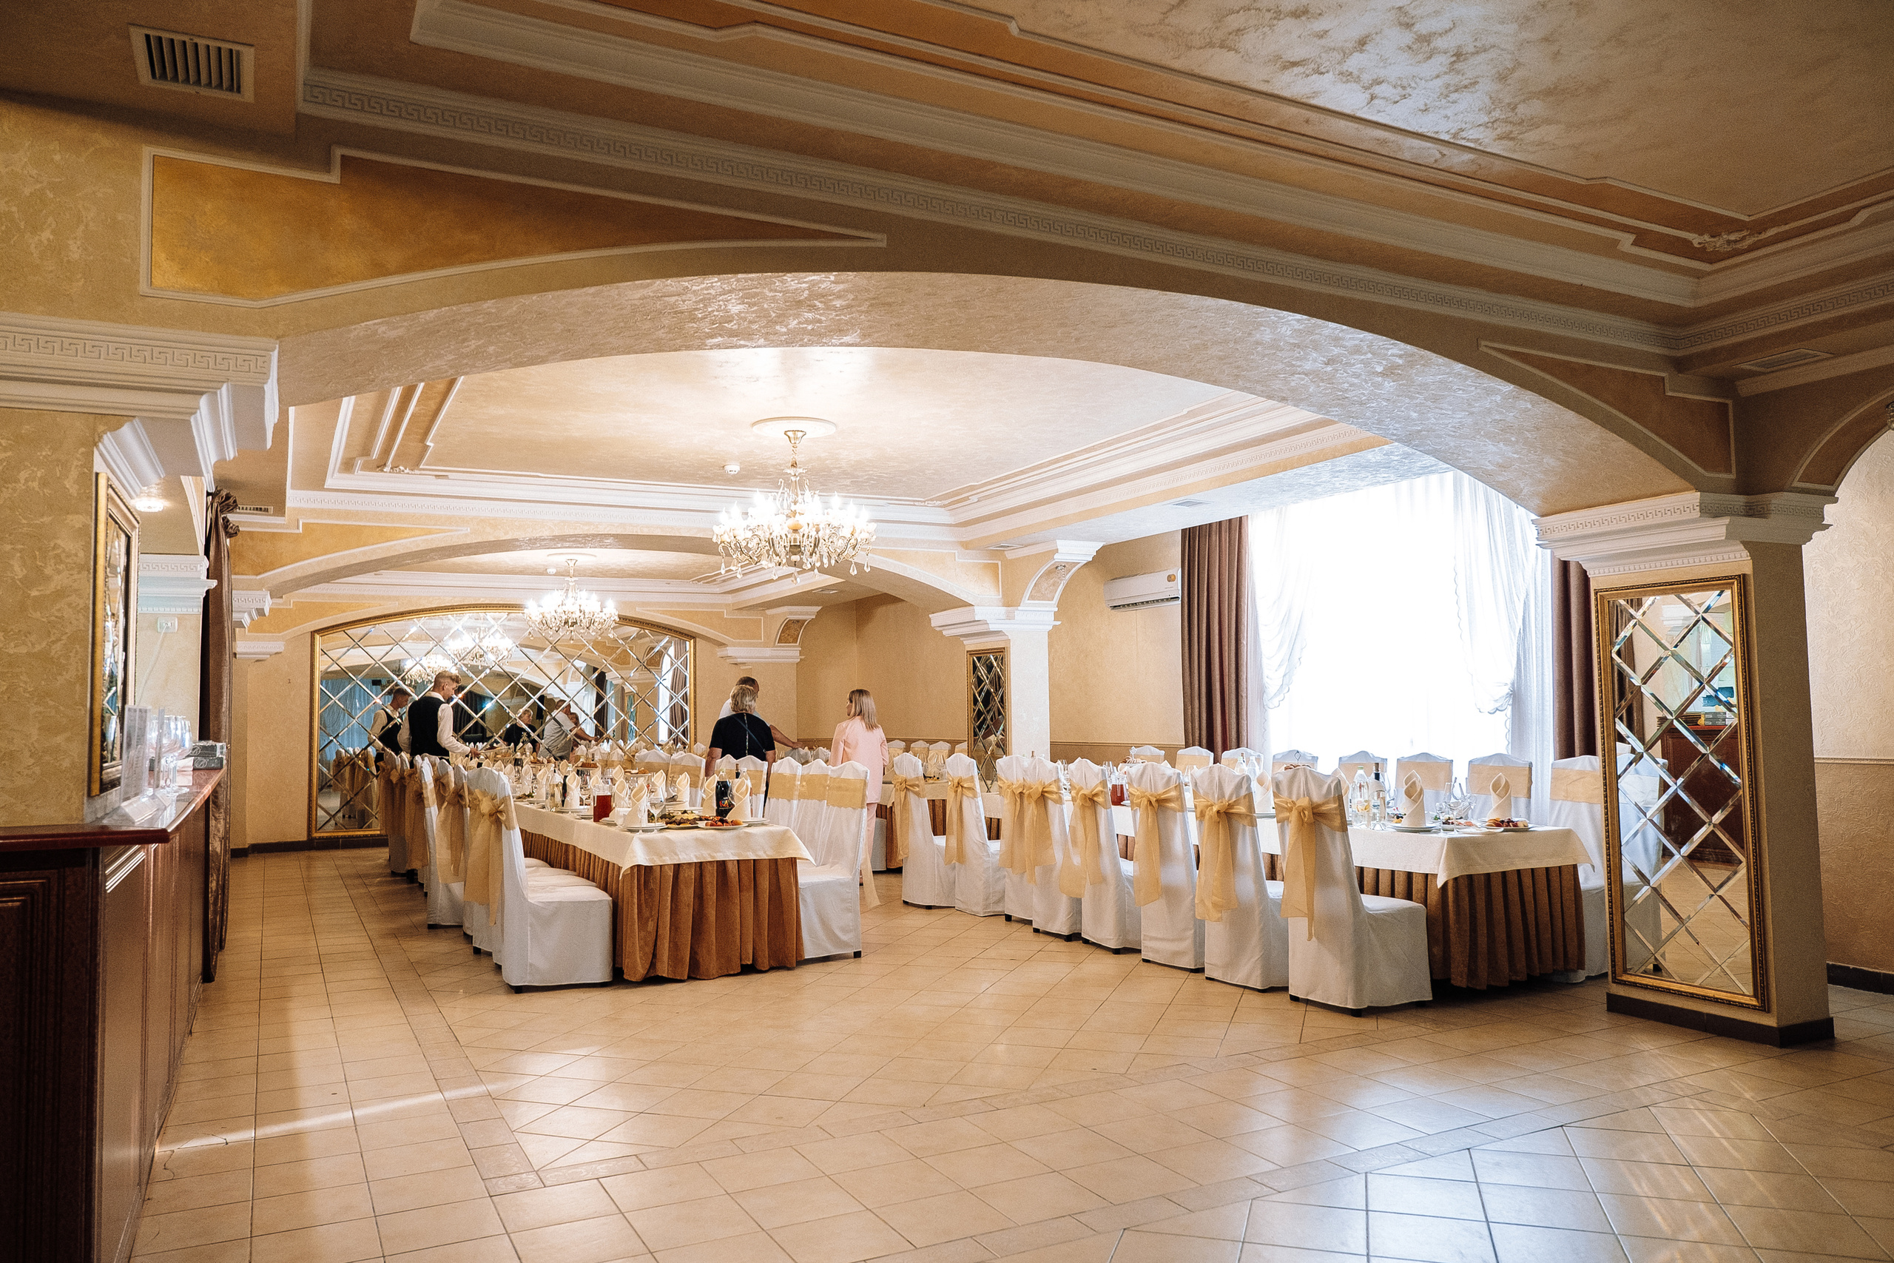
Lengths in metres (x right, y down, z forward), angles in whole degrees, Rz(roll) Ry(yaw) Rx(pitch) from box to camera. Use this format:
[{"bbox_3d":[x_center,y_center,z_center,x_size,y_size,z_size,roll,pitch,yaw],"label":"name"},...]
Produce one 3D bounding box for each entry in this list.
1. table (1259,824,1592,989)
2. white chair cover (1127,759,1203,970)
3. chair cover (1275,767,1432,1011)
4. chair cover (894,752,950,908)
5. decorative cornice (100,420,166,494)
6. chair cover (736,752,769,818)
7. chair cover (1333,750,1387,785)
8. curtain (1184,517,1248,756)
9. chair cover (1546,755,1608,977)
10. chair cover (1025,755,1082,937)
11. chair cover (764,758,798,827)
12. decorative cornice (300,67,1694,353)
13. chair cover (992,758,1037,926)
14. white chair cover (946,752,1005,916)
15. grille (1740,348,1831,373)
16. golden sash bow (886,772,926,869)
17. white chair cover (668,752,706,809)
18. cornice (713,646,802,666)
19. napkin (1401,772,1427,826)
[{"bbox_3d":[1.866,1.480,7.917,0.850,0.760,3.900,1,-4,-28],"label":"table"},{"bbox_3d":[1.365,1.265,6.899,0.570,1.080,0.460,1,-4,-28],"label":"white chair cover"},{"bbox_3d":[1.922,1.207,6.019,0.604,1.108,0.443,1,-4,-28],"label":"chair cover"},{"bbox_3d":[-0.045,1.446,9.385,0.574,1.095,0.434,3,-5,-39],"label":"chair cover"},{"bbox_3d":[-1.926,-0.400,3.005,0.090,0.080,0.720,1,-4,-27],"label":"decorative cornice"},{"bbox_3d":[-1.616,1.448,9.036,0.594,1.108,0.443,1,-4,-28],"label":"chair cover"},{"bbox_3d":[2.644,1.352,8.441,0.574,1.095,0.434,2,-5,-28],"label":"chair cover"},{"bbox_3d":[2.192,0.548,10.264,0.147,2.964,0.801,2,-5,-28],"label":"curtain"},{"bbox_3d":[3.274,1.225,6.690,0.530,1.130,0.420,1,-4,-27],"label":"chair cover"},{"bbox_3d":[0.801,1.345,8.005,0.530,1.130,0.420,1,-4,-27],"label":"chair cover"},{"bbox_3d":[-1.300,1.386,8.275,0.570,1.080,0.460,1,-4,-28],"label":"chair cover"},{"bbox_3d":[0.742,-1.221,4.029,5.006,0.100,0.080,1,-5,-25],"label":"decorative cornice"},{"bbox_3d":[0.682,1.370,8.435,0.574,1.095,0.434,2,-5,-30],"label":"chair cover"},{"bbox_3d":[0.322,1.397,8.820,0.570,1.080,0.460,1,-4,-28],"label":"white chair cover"},{"bbox_3d":[3.243,-1.043,4.874,0.201,0.020,0.252,1,-4,-28],"label":"grille"},{"bbox_3d":[-0.271,1.336,9.136,0.170,0.610,0.380,1,-4,-27],"label":"golden sash bow"},{"bbox_3d":[-2.285,1.513,10.009,0.574,1.095,0.434,3,-6,-42],"label":"white chair cover"},{"bbox_3d":[-2.364,0.323,15.710,1.000,0.250,0.600,1,-4,-28],"label":"cornice"},{"bbox_3d":[2.446,0.878,6.630,0.134,0.280,0.120,-1,-4,9],"label":"napkin"}]

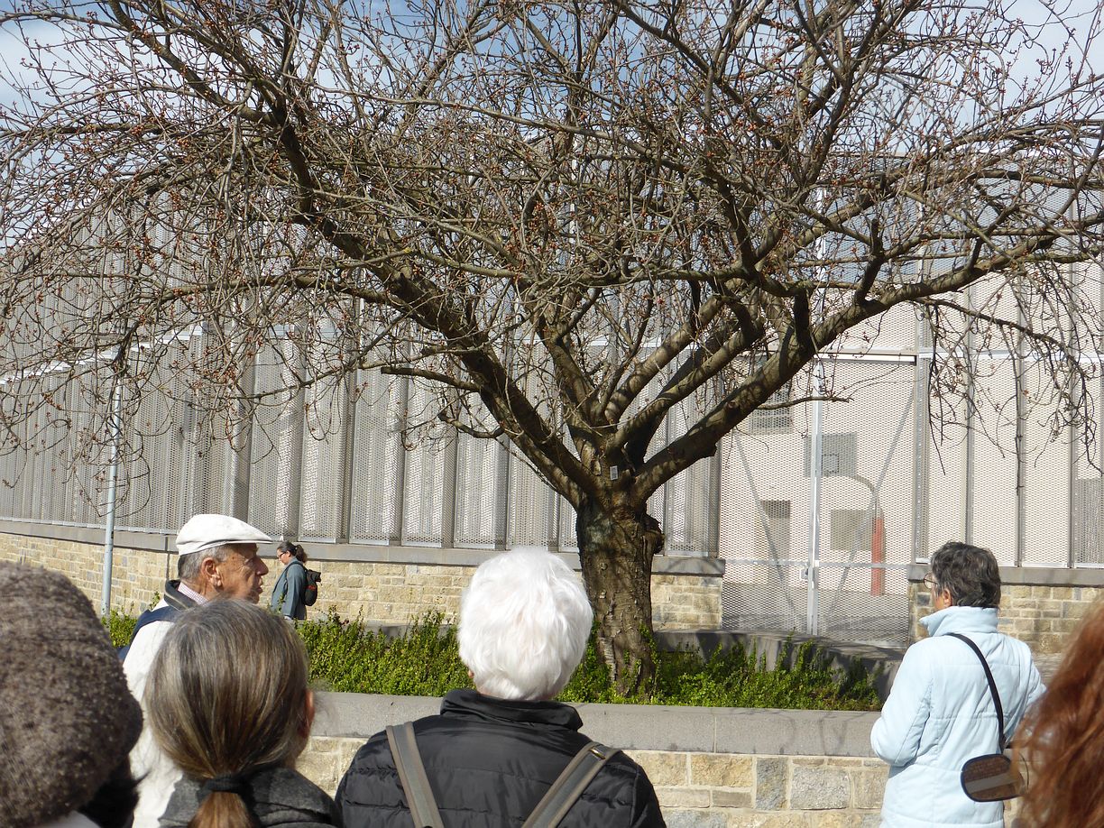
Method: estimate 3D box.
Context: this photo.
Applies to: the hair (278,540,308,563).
[{"bbox_3d":[-2.684,1.430,15.200,0.300,0.240,0.180,2,-4,-4],"label":"hair"}]

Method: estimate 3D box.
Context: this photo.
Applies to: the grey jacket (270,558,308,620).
[{"bbox_3d":[-2.724,1.832,15.200,0.380,0.700,0.480,2,-4,-4],"label":"grey jacket"}]

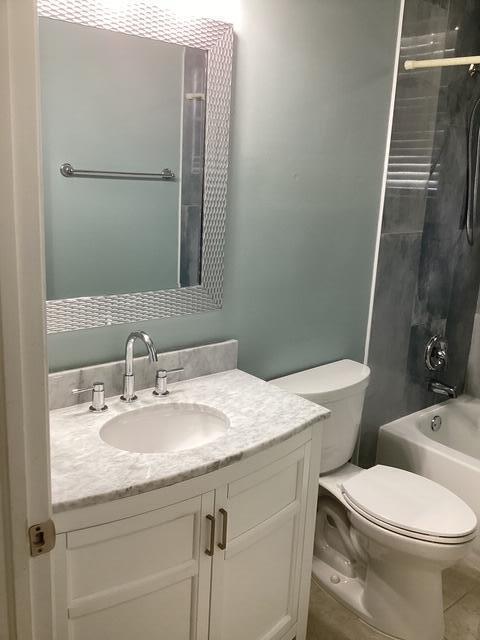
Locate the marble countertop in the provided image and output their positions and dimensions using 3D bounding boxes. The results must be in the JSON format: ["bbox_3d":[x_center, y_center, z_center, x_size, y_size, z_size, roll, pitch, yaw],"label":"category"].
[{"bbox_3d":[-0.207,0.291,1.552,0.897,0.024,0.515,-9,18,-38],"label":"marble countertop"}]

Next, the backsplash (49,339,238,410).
[{"bbox_3d":[-0.362,0.174,1.724,0.897,0.105,0.021,-9,18,-38],"label":"backsplash"}]

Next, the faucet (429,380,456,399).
[{"bbox_3d":[1.021,0.362,2.863,0.056,0.052,0.136,-9,18,-38],"label":"faucet"}]

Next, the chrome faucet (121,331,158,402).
[{"bbox_3d":[-0.281,0.141,1.617,0.051,0.228,0.185,-9,18,-38],"label":"chrome faucet"}]

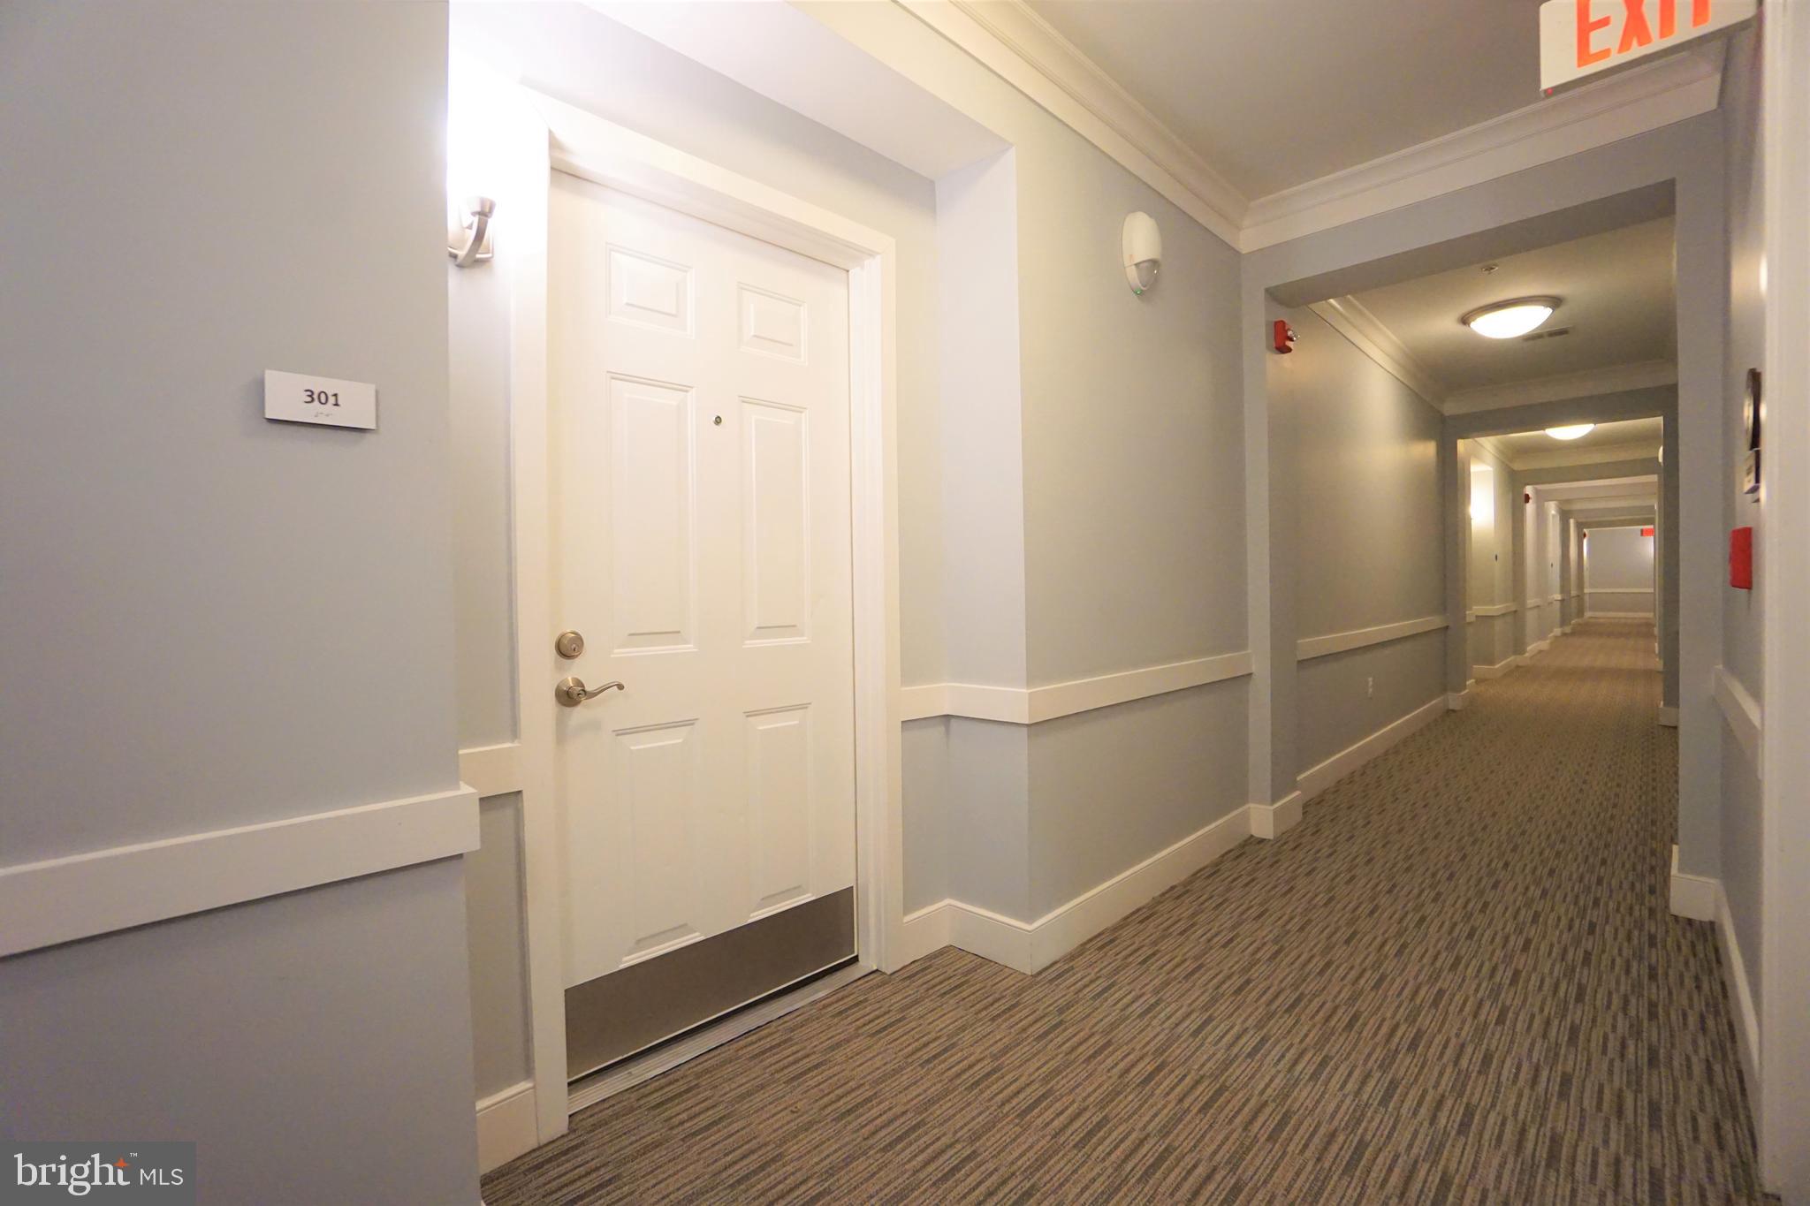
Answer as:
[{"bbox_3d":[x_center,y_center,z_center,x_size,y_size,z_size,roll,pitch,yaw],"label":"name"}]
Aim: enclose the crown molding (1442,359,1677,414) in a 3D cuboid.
[{"bbox_3d":[5.100,-1.699,5.969,0.090,0.180,1.480,-2,1,-45],"label":"crown molding"}]

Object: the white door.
[{"bbox_3d":[-0.486,0.046,1.946,0.897,2.025,0.045,-2,1,-45],"label":"white door"}]

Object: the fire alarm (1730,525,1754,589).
[{"bbox_3d":[1.994,-0.102,1.801,0.105,0.148,0.037,-2,1,-45],"label":"fire alarm"}]

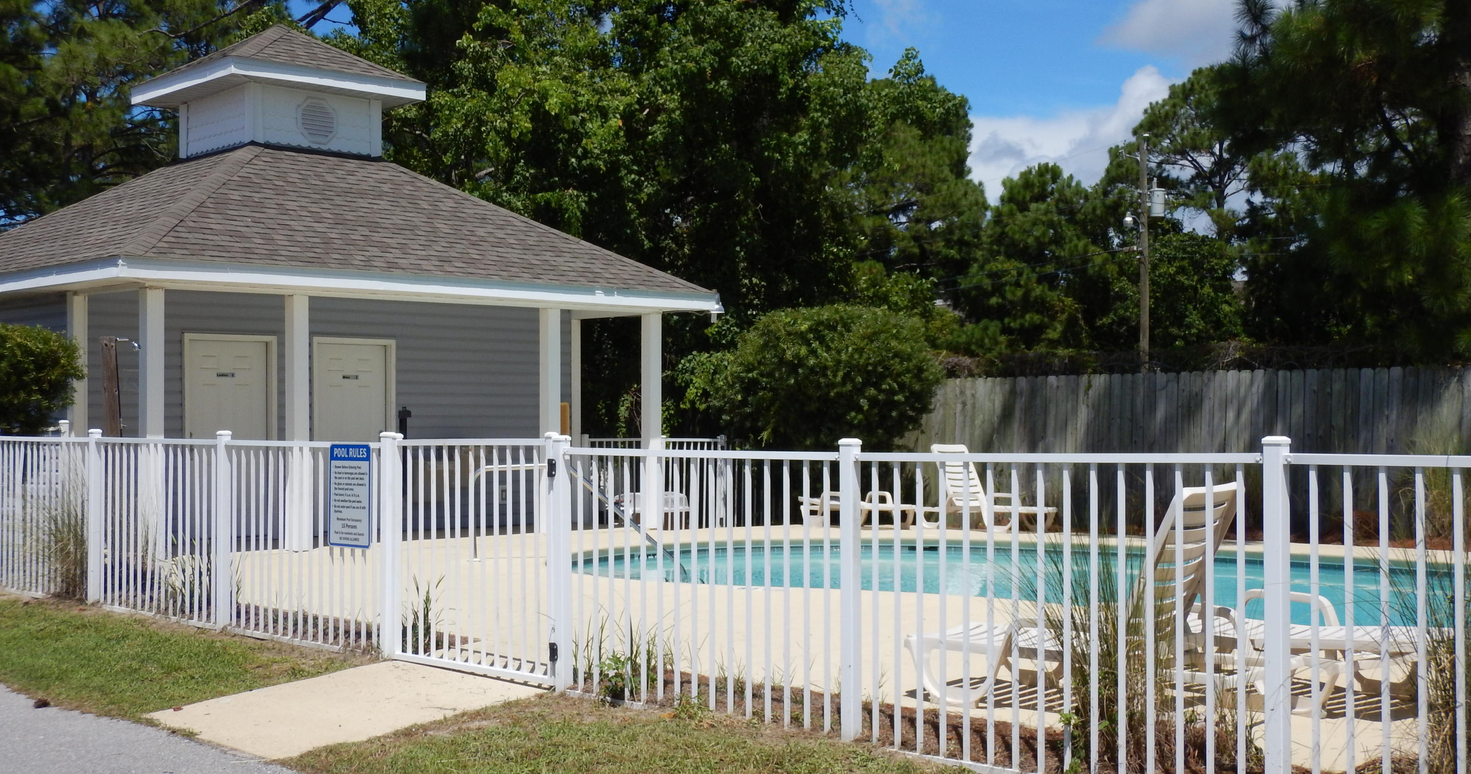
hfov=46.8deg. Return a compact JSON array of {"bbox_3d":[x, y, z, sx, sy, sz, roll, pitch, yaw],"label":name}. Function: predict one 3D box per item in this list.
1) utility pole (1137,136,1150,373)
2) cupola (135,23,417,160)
[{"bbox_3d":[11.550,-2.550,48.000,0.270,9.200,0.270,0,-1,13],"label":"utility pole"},{"bbox_3d":[-5.272,-3.416,19.674,2.430,1.550,2.430,1,-1,-44],"label":"cupola"}]

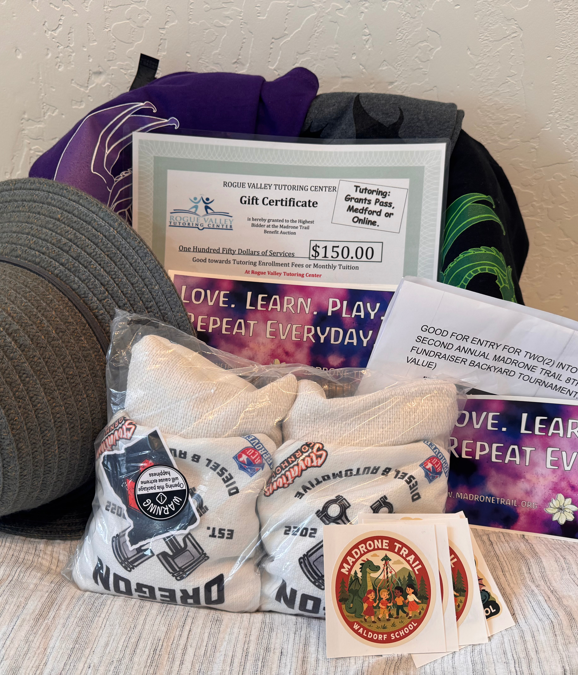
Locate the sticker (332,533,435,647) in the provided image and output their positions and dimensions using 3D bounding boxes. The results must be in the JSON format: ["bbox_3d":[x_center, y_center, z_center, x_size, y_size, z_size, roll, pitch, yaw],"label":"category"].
[{"bbox_3d":[0.061,0.160,0.399,0.070,0.003,0.070,3,71,-10],"label":"sticker"}]

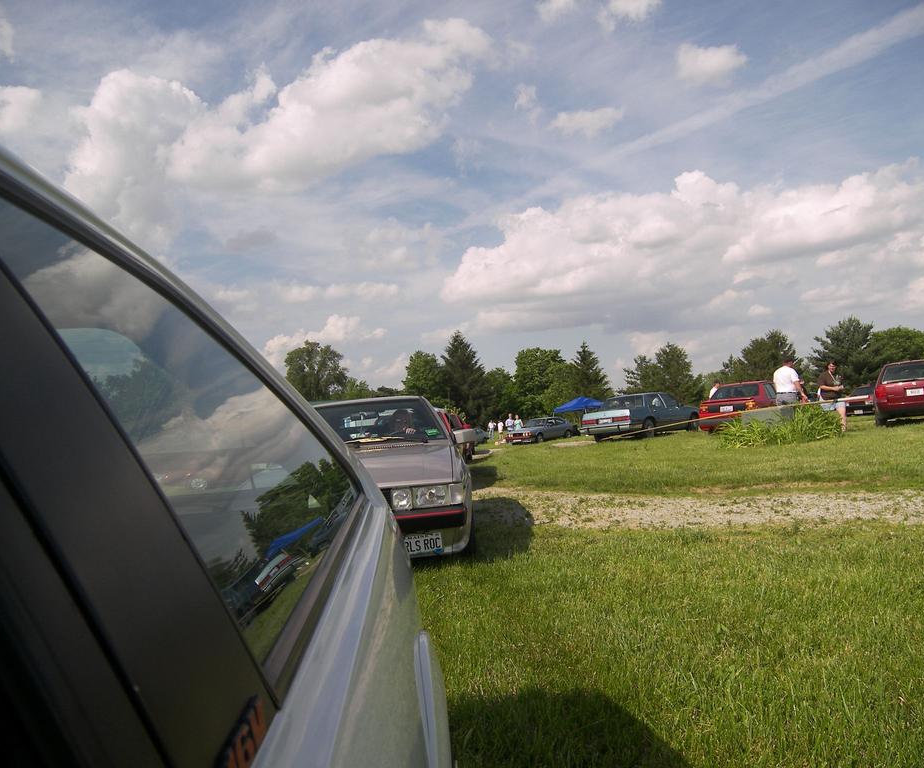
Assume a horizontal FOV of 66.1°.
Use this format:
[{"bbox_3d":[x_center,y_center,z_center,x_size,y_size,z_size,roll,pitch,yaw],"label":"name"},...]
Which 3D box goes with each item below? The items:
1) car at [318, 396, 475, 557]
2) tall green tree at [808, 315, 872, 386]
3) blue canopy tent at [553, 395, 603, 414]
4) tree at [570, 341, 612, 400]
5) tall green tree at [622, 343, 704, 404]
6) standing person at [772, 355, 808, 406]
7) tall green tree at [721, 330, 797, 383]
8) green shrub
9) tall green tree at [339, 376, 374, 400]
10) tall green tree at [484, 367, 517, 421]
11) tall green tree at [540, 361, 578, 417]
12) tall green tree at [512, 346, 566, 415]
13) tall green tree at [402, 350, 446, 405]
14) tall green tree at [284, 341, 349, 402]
[{"bbox_3d":[-0.780,0.813,6.750,1.640,1.290,4.100,-5,-3,-1],"label":"car"},{"bbox_3d":[32.079,-2.278,59.805,5.600,7.235,5.600,-6,-3,0],"label":"tall green tree"},{"bbox_3d":[9.407,2.473,55.922,3.050,2.912,3.050,-7,-4,31],"label":"blue canopy tent"},{"bbox_3d":[13.197,-0.075,73.758,5.000,8.973,5.000,-6,-3,0],"label":"tree"},{"bbox_3d":[16.337,-0.072,56.839,6.000,6.400,5.300,-6,-3,0],"label":"tall green tree"},{"bbox_3d":[7.650,0.309,16.352,0.450,1.784,0.580,-3,-4,-42],"label":"standing person"},{"bbox_3d":[21.870,-0.864,51.849,4.700,6.000,4.500,-6,-3,0],"label":"tall green tree"},{"bbox_3d":[6.857,0.906,15.281,2.300,0.740,1.150,-6,-3,0],"label":"green shrub"},{"bbox_3d":[-10.879,2.884,74.814,4.200,7.400,4.200,-6,-3,0],"label":"tall green tree"},{"bbox_3d":[4.134,1.505,71.834,3.900,6.600,3.900,-6,-3,0],"label":"tall green tree"},{"bbox_3d":[9.377,1.076,65.823,4.600,6.561,4.600,-6,-3,0],"label":"tall green tree"},{"bbox_3d":[8.282,0.475,72.765,6.000,8.714,6.000,-6,-3,0],"label":"tall green tree"},{"bbox_3d":[-3.251,1.114,67.782,4.800,8.700,4.700,-6,-3,0],"label":"tall green tree"},{"bbox_3d":[-14.311,1.027,69.737,6.200,10.500,6.000,-6,-3,0],"label":"tall green tree"}]

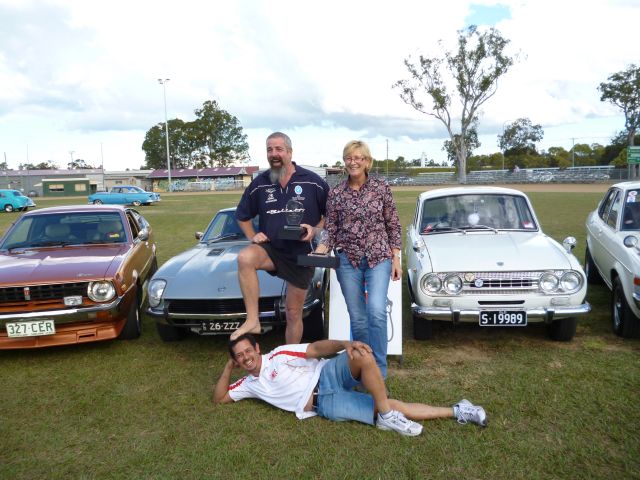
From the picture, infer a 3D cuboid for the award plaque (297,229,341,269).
[{"bbox_3d":[-0.010,0.054,3.250,0.268,0.245,0.110,-1,7,5],"label":"award plaque"}]

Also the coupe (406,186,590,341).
[{"bbox_3d":[1.735,0.043,6.084,1.510,1.370,4.000,0,7,8],"label":"coupe"}]

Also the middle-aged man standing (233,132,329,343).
[{"bbox_3d":[-0.261,0.173,3.576,0.640,1.780,0.640,0,7,8],"label":"middle-aged man standing"}]

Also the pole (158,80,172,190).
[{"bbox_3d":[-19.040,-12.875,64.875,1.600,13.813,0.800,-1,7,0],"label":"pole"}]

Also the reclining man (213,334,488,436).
[{"bbox_3d":[0.154,0.880,3.239,1.700,0.450,0.540,0,7,8],"label":"reclining man"}]

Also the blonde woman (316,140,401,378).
[{"bbox_3d":[0.260,0.217,3.452,0.560,1.700,0.420,0,7,8],"label":"blonde woman"}]

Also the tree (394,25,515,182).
[{"bbox_3d":[17.267,-17.033,66.484,15.393,20.095,13.000,-1,7,0],"label":"tree"}]

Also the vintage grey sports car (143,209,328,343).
[{"bbox_3d":[-0.702,0.133,6.247,1.640,1.240,4.150,-1,7,2],"label":"vintage grey sports car"}]

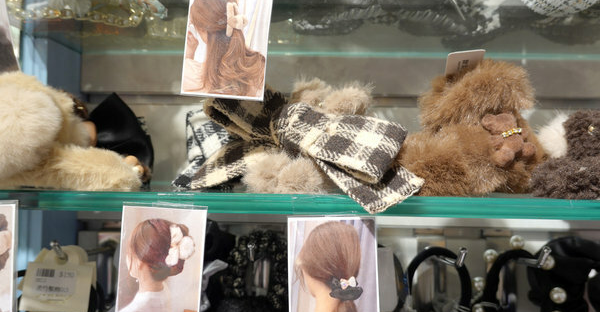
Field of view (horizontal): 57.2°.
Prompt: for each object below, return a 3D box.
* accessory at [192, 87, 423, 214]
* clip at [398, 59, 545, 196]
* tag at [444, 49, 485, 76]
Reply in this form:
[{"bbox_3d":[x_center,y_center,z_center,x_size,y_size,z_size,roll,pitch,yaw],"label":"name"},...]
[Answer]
[{"bbox_3d":[0.003,-0.003,0.397,0.157,0.082,0.055,0,-1,16],"label":"accessory"},{"bbox_3d":[0.130,-0.020,0.420,0.087,0.095,0.070,1,-1,-21],"label":"clip"},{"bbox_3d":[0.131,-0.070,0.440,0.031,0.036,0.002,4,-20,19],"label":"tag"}]

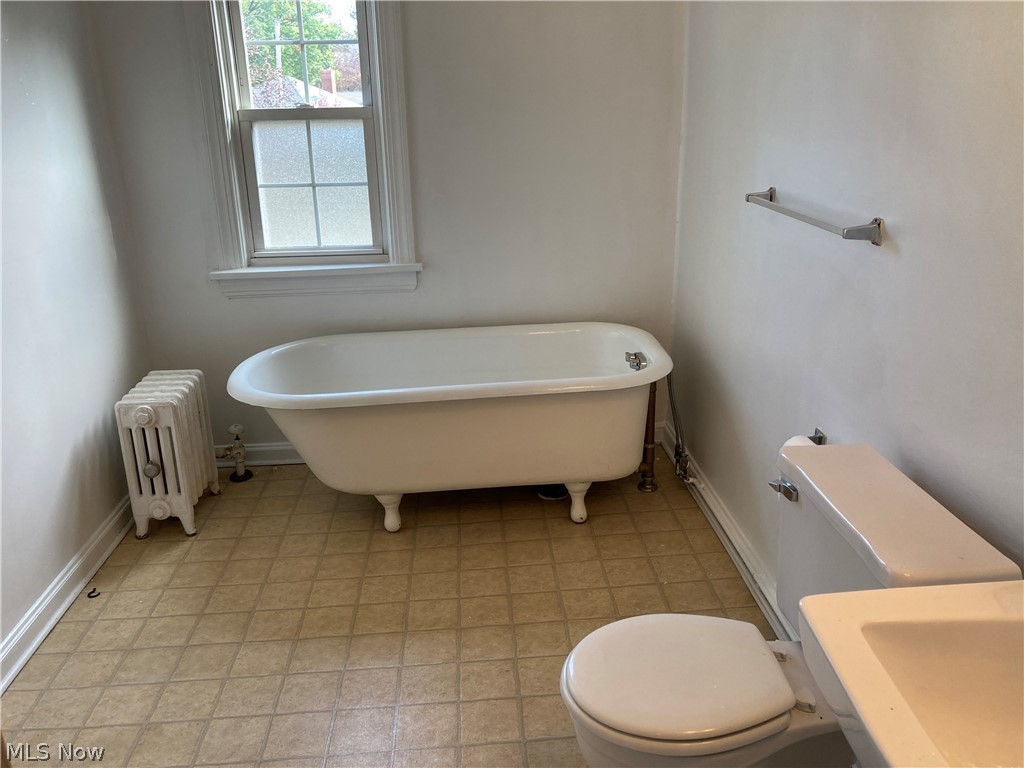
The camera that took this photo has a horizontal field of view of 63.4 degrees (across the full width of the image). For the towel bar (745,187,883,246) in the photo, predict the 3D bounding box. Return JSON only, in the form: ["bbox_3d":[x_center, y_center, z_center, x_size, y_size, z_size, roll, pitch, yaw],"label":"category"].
[{"bbox_3d":[0.688,-0.406,1.957,0.076,0.054,0.622,-2,19,-3],"label":"towel bar"}]

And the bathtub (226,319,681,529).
[{"bbox_3d":[-0.203,0.168,3.006,1.524,0.580,0.762,-3,19,-5],"label":"bathtub"}]

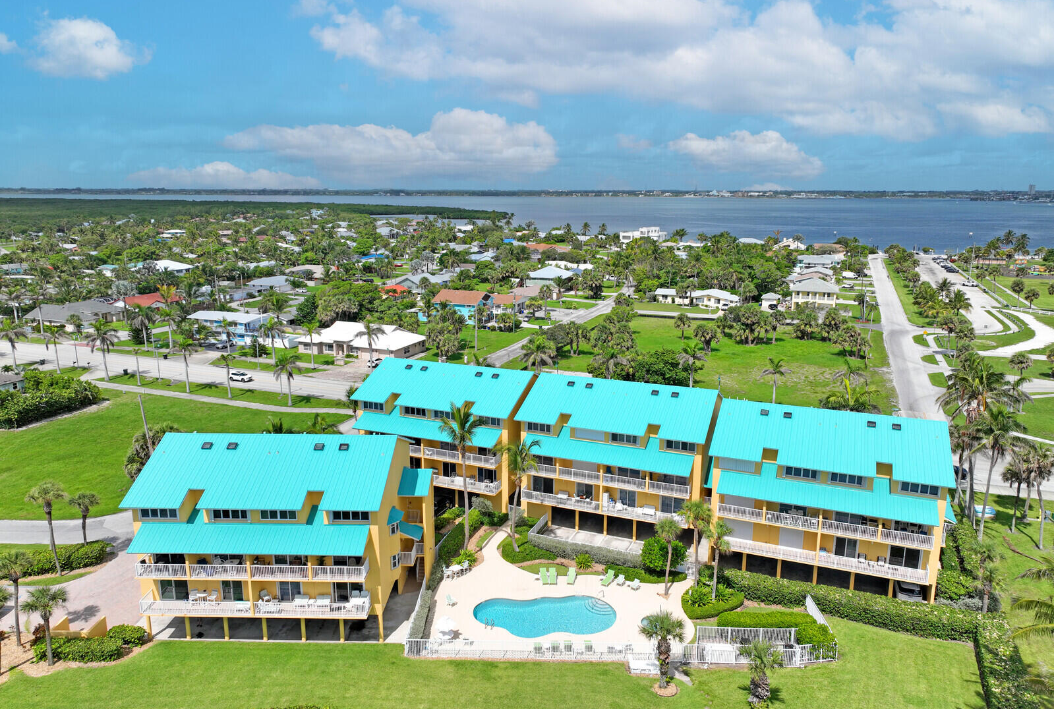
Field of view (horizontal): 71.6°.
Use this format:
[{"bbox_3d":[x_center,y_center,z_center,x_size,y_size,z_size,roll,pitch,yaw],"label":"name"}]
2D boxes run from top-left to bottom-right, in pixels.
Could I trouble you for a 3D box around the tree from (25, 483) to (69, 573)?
[{"bbox_3d":[-41.585,15.396,63.918,3.712,8.781,3.712,0,13,0],"label":"tree"}]

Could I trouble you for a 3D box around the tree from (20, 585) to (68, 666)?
[{"bbox_3d":[-32.696,18.619,49.889,2.707,5.852,2.707,-9,16,-35],"label":"tree"}]

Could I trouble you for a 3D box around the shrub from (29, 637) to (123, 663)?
[{"bbox_3d":[-32.909,21.657,53.635,6.100,1.100,1.800,0,13,0],"label":"shrub"}]

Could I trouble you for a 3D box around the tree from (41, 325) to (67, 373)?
[{"bbox_3d":[-83.459,-0.904,129.533,3.919,8.765,3.919,-8,15,-33],"label":"tree"}]

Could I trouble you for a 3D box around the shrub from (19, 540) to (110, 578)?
[{"bbox_3d":[-42.115,18.627,66.815,6.900,1.200,3.000,-4,13,-18],"label":"shrub"}]

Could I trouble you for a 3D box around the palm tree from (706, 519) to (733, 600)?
[{"bbox_3d":[15.960,17.182,60.673,2.300,7.400,2.400,0,13,0],"label":"palm tree"}]

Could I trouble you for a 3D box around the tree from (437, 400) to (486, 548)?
[{"bbox_3d":[-5.715,11.011,64.974,4.158,14.034,4.158,-1,13,-5],"label":"tree"}]

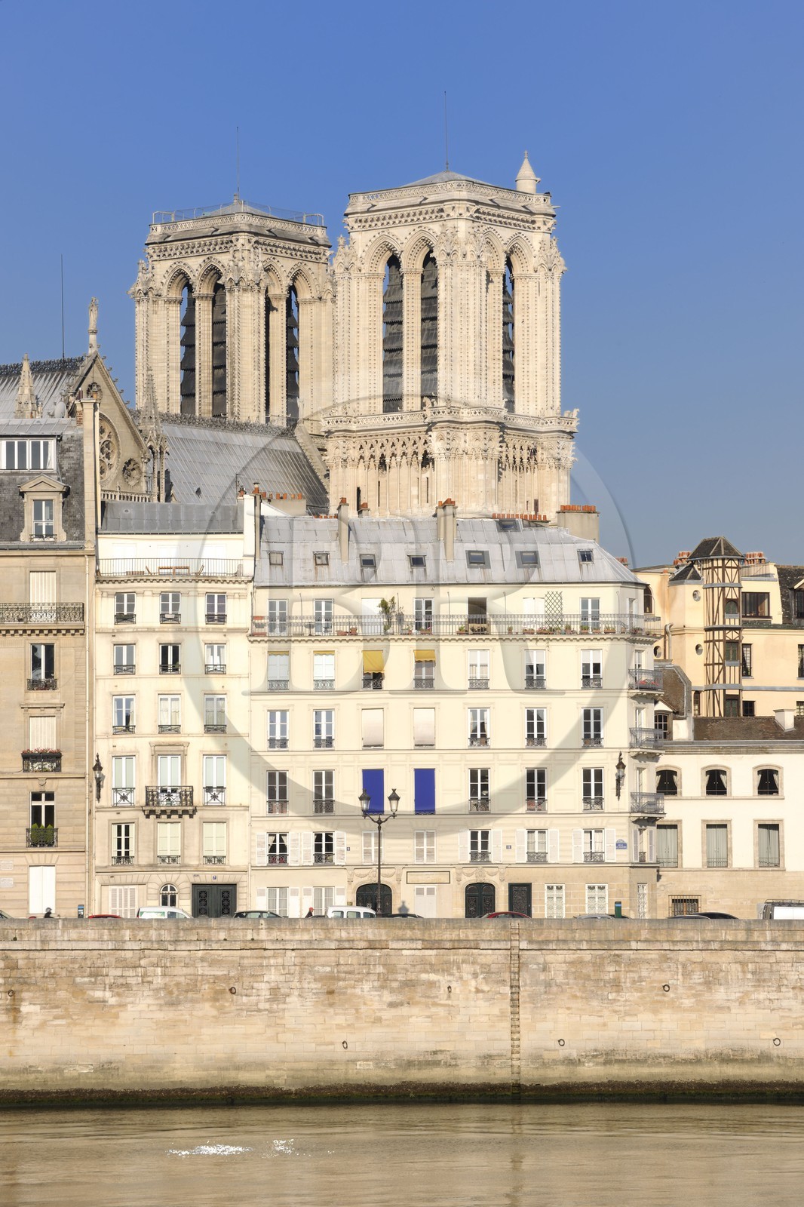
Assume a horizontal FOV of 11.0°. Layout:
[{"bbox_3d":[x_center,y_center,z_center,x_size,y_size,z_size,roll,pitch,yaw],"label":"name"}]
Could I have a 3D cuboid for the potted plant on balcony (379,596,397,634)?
[{"bbox_3d":[-0.772,0.623,221.523,0.930,1.950,0.850,0,-4,-4],"label":"potted plant on balcony"}]

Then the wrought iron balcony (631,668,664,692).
[{"bbox_3d":[13.059,4.096,223.274,0.650,1.150,2.300,-3,-5,30],"label":"wrought iron balcony"}]

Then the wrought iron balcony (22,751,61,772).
[{"bbox_3d":[-18.911,8.326,219.779,2.020,1.120,0.450,0,-4,0],"label":"wrought iron balcony"}]

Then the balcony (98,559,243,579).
[{"bbox_3d":[-12.161,-1.809,220.197,7.500,1.050,0.900,0,-4,-2],"label":"balcony"}]

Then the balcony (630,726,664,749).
[{"bbox_3d":[12.930,7.101,221.072,0.700,1.150,2.300,-3,-5,32],"label":"balcony"}]

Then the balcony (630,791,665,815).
[{"bbox_3d":[12.940,10.552,220.819,0.700,1.180,2.300,-3,-5,32],"label":"balcony"}]

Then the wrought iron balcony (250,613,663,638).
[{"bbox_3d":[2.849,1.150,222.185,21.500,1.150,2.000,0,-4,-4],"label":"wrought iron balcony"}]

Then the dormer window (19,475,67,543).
[{"bbox_3d":[-18.939,-4.987,221.557,2.500,3.550,1.400,0,-4,0],"label":"dormer window"}]

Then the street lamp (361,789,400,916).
[{"bbox_3d":[-1.062,12.717,206.620,2.030,7.200,0.600,0,-4,0],"label":"street lamp"}]

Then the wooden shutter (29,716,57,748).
[{"bbox_3d":[-18.858,7.360,220.201,1.400,2.750,0.070,0,-4,0],"label":"wooden shutter"}]

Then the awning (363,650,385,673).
[{"bbox_3d":[-1.476,3.059,220.997,1.120,1.130,0.700,0,-4,-5],"label":"awning"}]

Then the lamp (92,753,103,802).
[{"bbox_3d":[-15.928,9.158,219.347,0.560,2.500,1.100,0,-4,0],"label":"lamp"}]

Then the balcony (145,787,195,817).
[{"bbox_3d":[-12.181,10.365,219.500,2.650,1.500,0.660,0,-4,0],"label":"balcony"}]

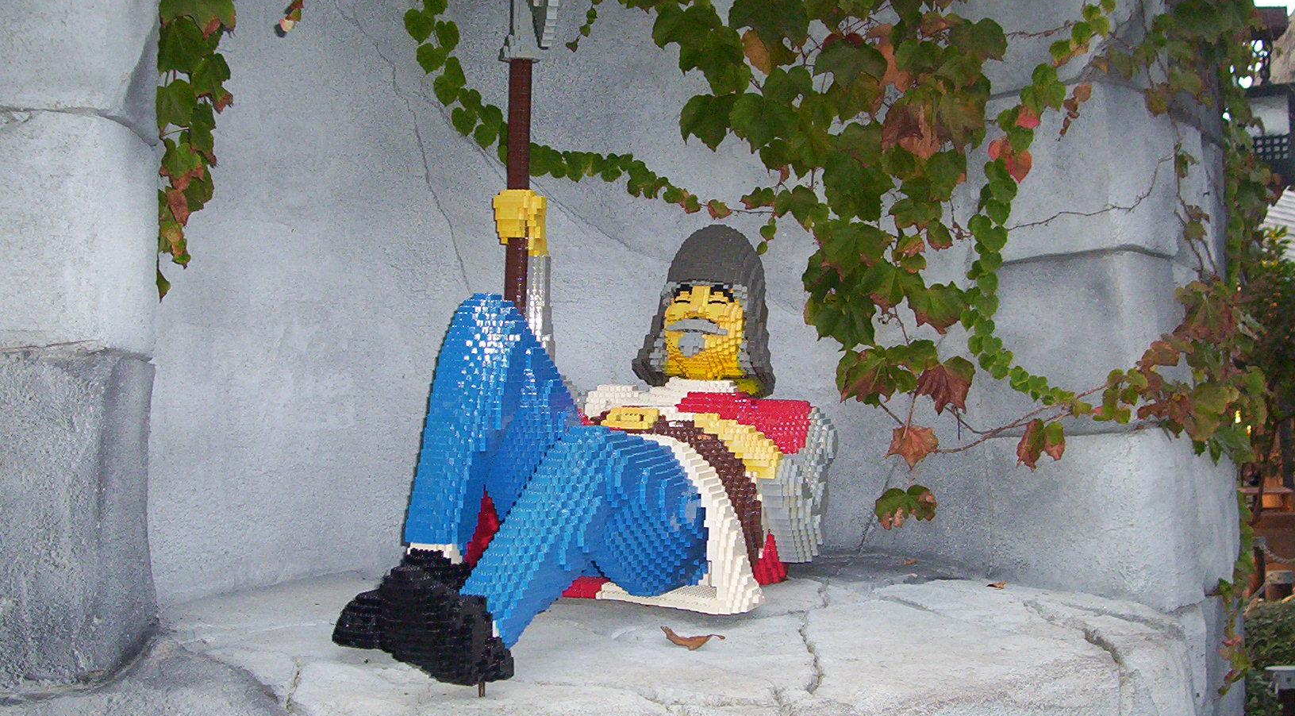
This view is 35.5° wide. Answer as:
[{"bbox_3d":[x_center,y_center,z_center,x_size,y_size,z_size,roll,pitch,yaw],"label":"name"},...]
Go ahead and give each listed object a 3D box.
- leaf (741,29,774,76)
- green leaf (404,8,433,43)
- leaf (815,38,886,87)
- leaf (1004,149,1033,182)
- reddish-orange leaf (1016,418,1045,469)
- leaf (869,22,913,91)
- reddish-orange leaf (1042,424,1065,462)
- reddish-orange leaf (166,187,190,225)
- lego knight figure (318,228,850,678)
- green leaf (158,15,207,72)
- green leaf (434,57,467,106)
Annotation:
[{"bbox_3d":[0.181,-0.490,3.250,0.062,0.078,0.030,1,4,17],"label":"leaf"},{"bbox_3d":[-0.379,-0.552,3.360,0.050,0.059,0.018,0,4,-6],"label":"green leaf"},{"bbox_3d":[0.323,-0.469,3.220,0.114,0.081,0.035,0,4,0],"label":"leaf"},{"bbox_3d":[0.601,-0.312,3.280,0.048,0.056,0.018,1,4,9],"label":"leaf"},{"bbox_3d":[0.607,0.136,3.220,0.053,0.081,0.035,2,4,26],"label":"reddish-orange leaf"},{"bbox_3d":[0.394,-0.486,3.280,0.079,0.112,0.030,0,4,6],"label":"leaf"},{"bbox_3d":[0.646,0.134,3.220,0.039,0.061,0.030,1,4,11],"label":"reddish-orange leaf"},{"bbox_3d":[-0.655,-0.213,2.830,0.041,0.057,0.020,0,4,-6],"label":"reddish-orange leaf"},{"bbox_3d":[-0.047,0.087,3.005,0.400,0.575,1.230,2,4,27],"label":"lego knight figure"},{"bbox_3d":[-0.650,-0.442,2.840,0.077,0.082,0.030,0,4,-6],"label":"green leaf"},{"bbox_3d":[-0.329,-0.461,3.370,0.056,0.079,0.018,0,4,-6],"label":"green leaf"}]

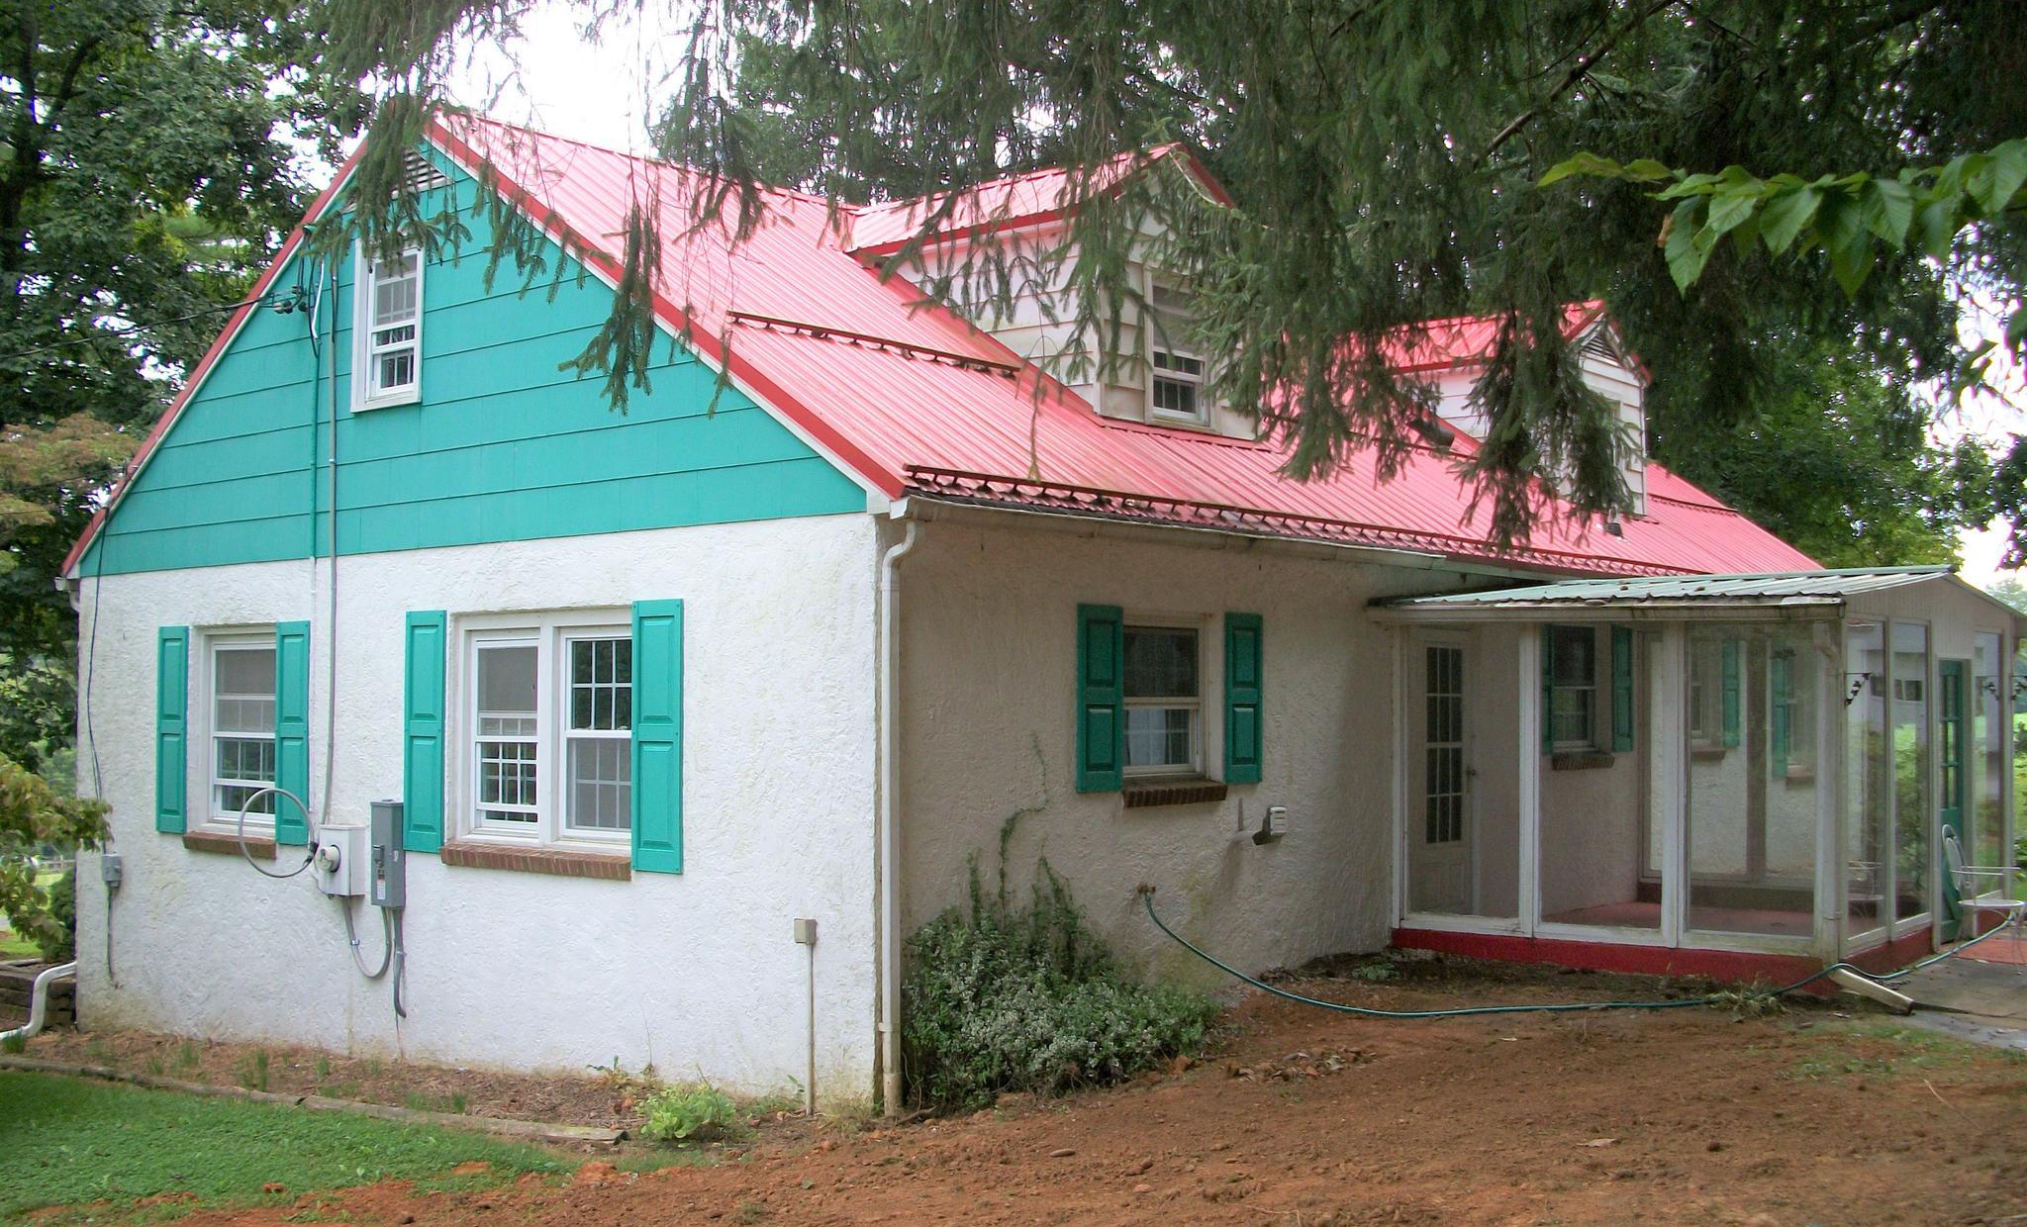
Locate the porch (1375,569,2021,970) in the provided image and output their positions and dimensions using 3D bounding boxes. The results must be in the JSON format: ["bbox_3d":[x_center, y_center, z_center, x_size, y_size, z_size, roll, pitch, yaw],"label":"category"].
[{"bbox_3d":[4.759,0.960,13.725,2.920,2.430,4.050,-2,-3,40],"label":"porch"}]

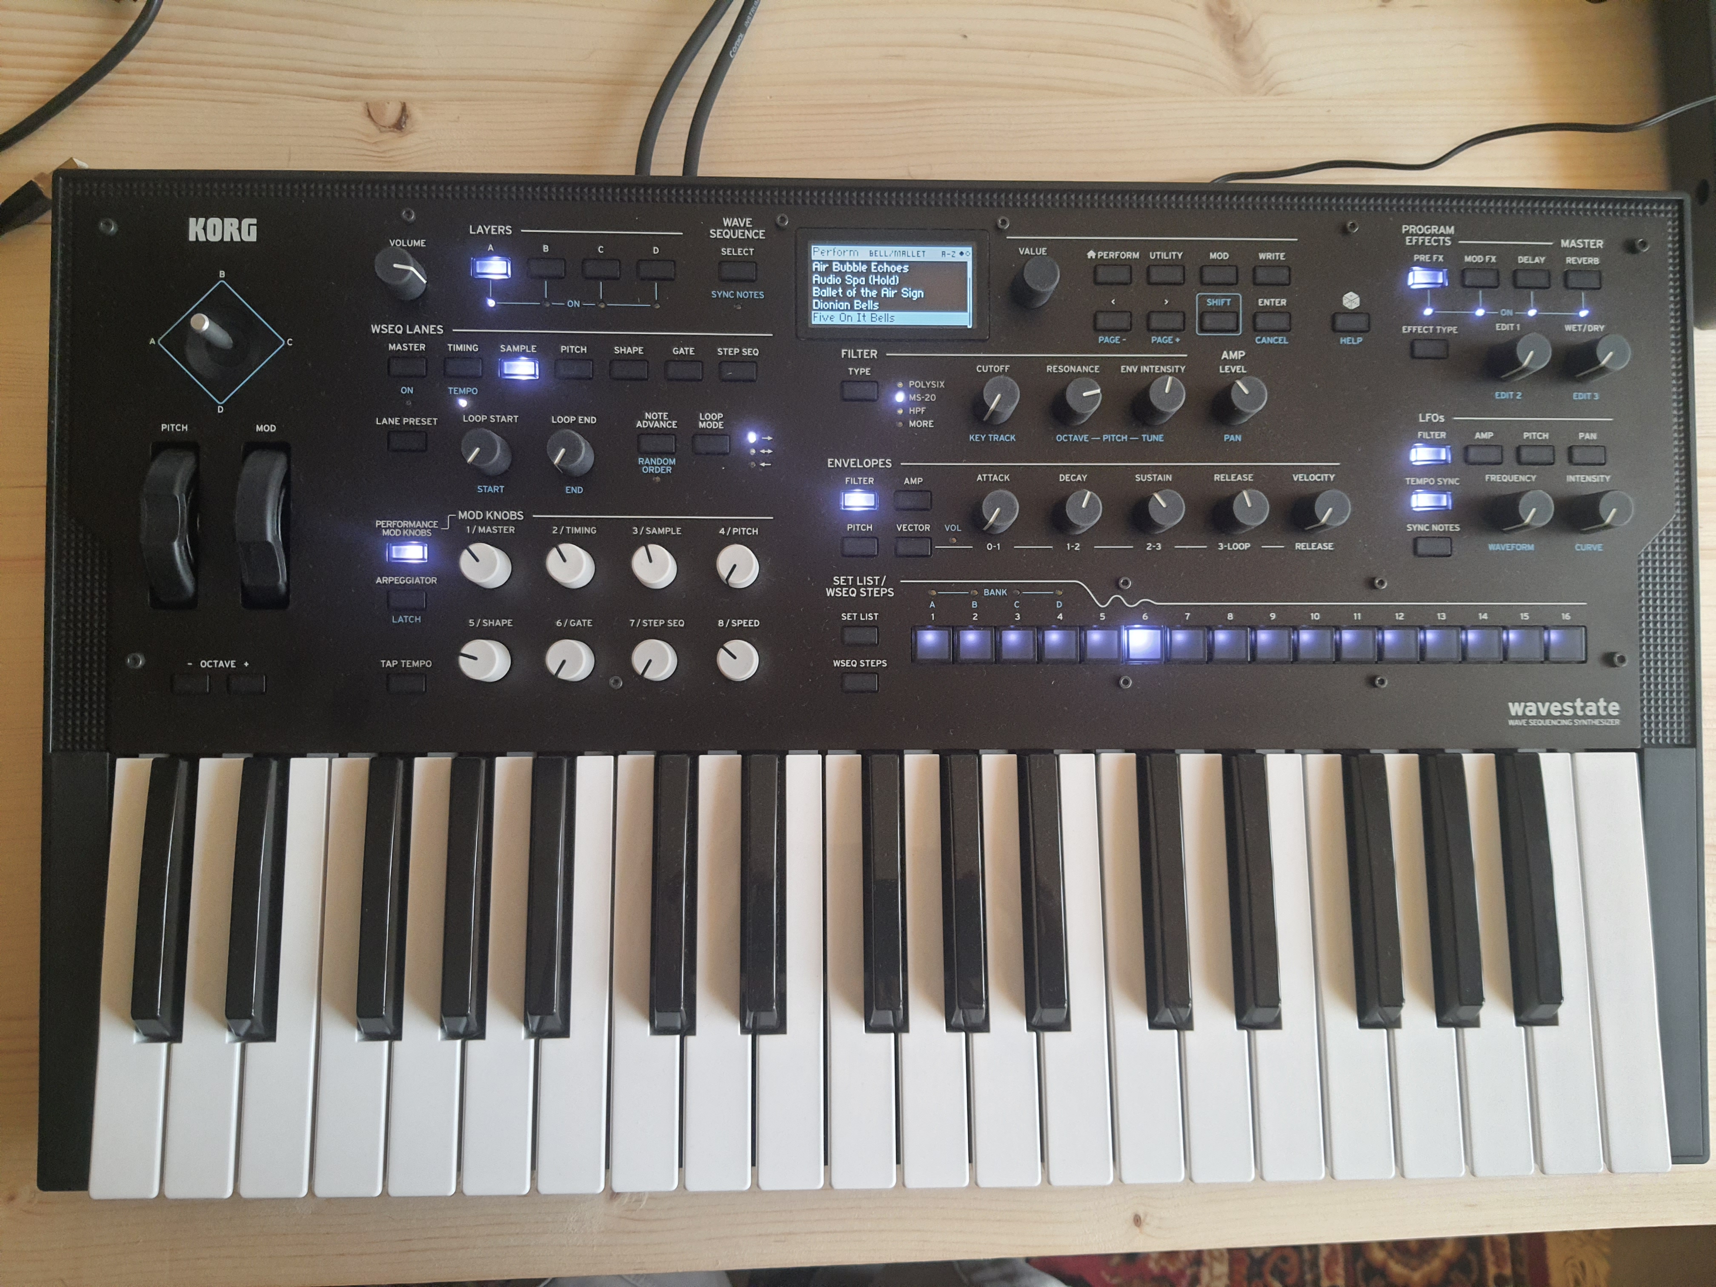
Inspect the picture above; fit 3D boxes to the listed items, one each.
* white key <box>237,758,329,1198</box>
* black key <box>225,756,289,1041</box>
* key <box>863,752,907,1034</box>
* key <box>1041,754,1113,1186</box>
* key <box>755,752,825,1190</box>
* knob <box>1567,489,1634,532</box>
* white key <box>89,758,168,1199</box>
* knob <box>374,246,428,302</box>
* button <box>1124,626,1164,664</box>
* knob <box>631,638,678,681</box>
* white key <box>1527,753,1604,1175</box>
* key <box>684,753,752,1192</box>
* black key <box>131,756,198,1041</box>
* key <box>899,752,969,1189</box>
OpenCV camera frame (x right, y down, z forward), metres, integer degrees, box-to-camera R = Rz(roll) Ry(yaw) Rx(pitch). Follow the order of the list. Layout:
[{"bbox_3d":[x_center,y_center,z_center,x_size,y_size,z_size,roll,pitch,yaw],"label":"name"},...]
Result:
[{"bbox_3d":[-0.187,0.109,0.428,0.022,0.015,0.141,0,82,-2],"label":"white key"},{"bbox_3d":[-0.197,0.083,0.420,0.012,0.013,0.090,0,82,-2],"label":"black key"},{"bbox_3d":[0.010,0.081,0.428,0.013,0.013,0.091,0,81,-2],"label":"key"},{"bbox_3d":[0.071,0.108,0.439,0.022,0.019,0.141,0,82,-2],"label":"key"},{"bbox_3d":[-0.022,0.107,0.434,0.022,0.017,0.142,0,81,-2],"label":"key"},{"bbox_3d":[0.257,-0.046,0.441,0.013,0.017,0.013,0,88,-2],"label":"knob"},{"bbox_3d":[-0.234,0.109,0.426,0.022,0.017,0.141,0,82,-2],"label":"white key"},{"bbox_3d":[-0.151,-0.122,0.428,0.013,0.017,0.013,0,88,-2],"label":"knob"},{"bbox_3d":[0.098,0.001,0.441,0.013,0.004,0.012,0,88,-2],"label":"button"},{"bbox_3d":[-0.067,0.005,0.423,0.014,0.015,0.014,0,88,-2],"label":"knob"},{"bbox_3d":[0.237,0.108,0.445,0.022,0.015,0.141,0,82,-2],"label":"white key"},{"bbox_3d":[-0.046,0.109,0.434,0.022,0.015,0.141,0,82,-2],"label":"key"},{"bbox_3d":[-0.226,0.083,0.419,0.013,0.012,0.090,0,82,-2],"label":"black key"},{"bbox_3d":[0.025,0.108,0.436,0.022,0.017,0.140,0,82,-2],"label":"key"}]

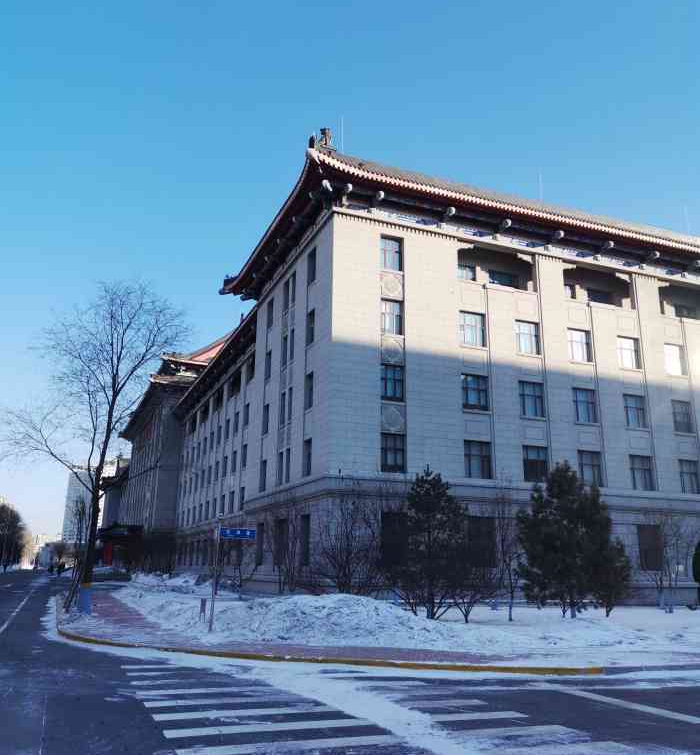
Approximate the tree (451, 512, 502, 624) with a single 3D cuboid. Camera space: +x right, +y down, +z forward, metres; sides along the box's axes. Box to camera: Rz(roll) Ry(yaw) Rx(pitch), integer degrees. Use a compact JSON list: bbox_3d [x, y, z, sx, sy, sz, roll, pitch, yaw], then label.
[{"bbox_3d":[4.188,6.247,23.205,1.700,3.560,1.700,-2,-15,10],"label":"tree"}]

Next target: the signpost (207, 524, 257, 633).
[{"bbox_3d":[-3.393,5.641,19.849,1.130,2.923,0.120,9,-17,-28],"label":"signpost"}]

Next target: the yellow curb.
[{"bbox_3d":[-2.405,6.199,15.975,15.393,0.140,2.014,-8,-17,30],"label":"yellow curb"}]

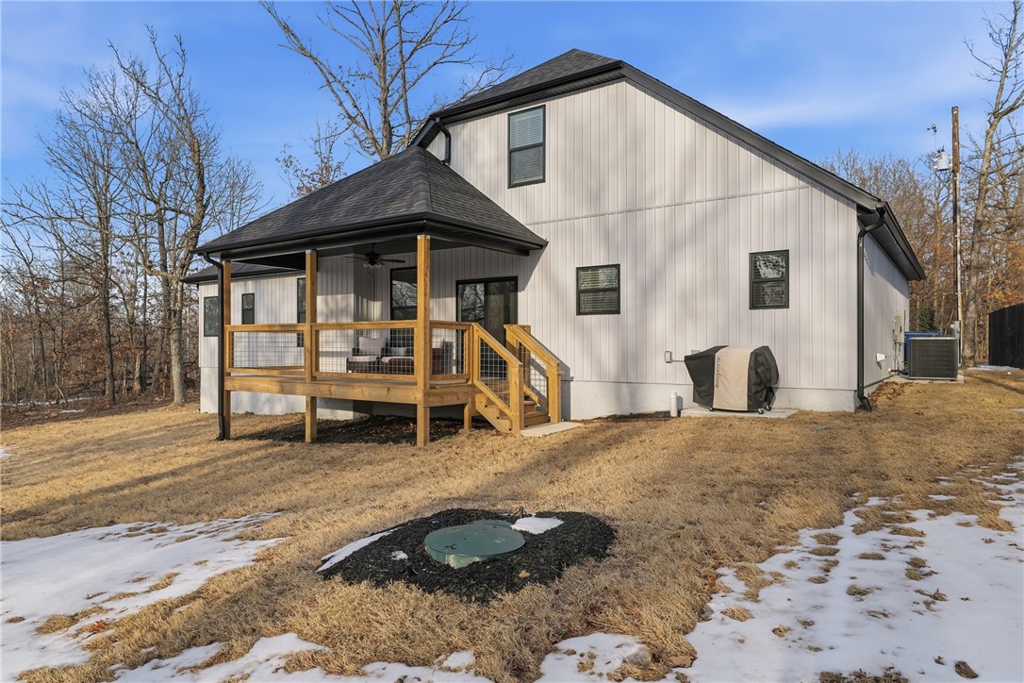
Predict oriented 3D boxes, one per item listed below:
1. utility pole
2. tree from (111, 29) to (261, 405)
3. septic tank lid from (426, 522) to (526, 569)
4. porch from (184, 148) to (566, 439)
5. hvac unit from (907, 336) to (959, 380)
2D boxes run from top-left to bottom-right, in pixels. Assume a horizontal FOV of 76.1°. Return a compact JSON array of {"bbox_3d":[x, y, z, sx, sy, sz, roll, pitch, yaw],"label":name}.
[{"bbox_3d":[14.642,-3.486,21.500,0.320,8.500,0.320,0,-1,35],"label":"utility pole"},{"bbox_3d":[-12.201,-4.679,24.500,5.700,14.100,5.700,0,-1,35],"label":"tree"},{"bbox_3d":[-0.280,1.497,4.800,0.740,0.110,0.740,0,0,0],"label":"septic tank lid"},{"bbox_3d":[-2.749,-1.257,13.507,7.575,6.646,3.636,0,-1,35],"label":"porch"},{"bbox_3d":[8.600,0.353,13.331,0.808,0.848,0.808,0,-1,35],"label":"hvac unit"}]

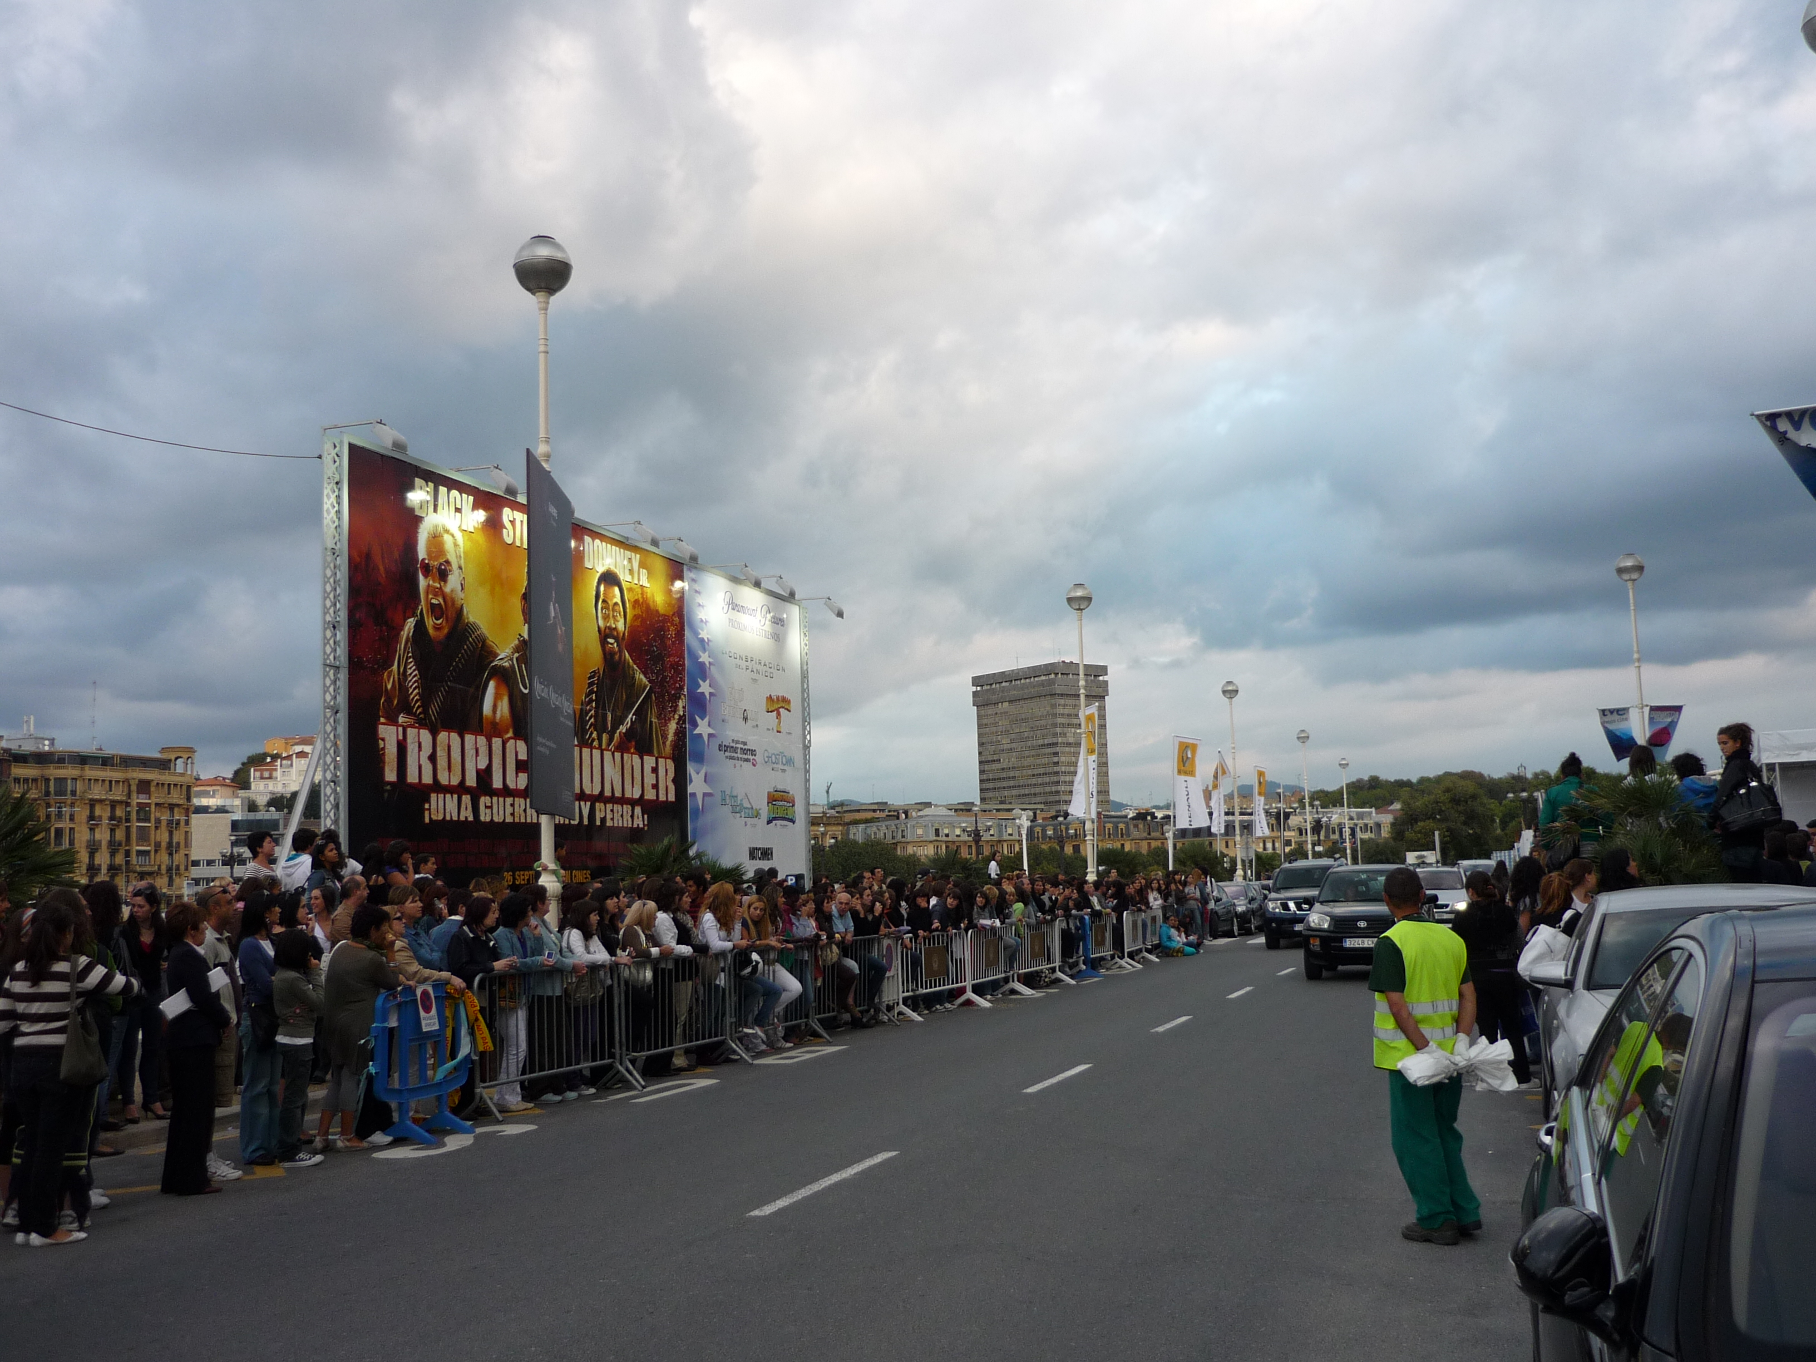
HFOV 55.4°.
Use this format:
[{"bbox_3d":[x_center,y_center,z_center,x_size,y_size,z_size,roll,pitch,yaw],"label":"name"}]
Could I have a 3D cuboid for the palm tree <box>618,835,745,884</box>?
[{"bbox_3d":[-3.642,3.753,28.058,1.850,2.464,1.750,-4,-7,19],"label":"palm tree"}]

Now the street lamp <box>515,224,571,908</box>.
[{"bbox_3d":[-4.072,-0.637,19.568,0.660,9.115,0.660,-4,-7,19],"label":"street lamp"}]

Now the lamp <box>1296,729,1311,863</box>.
[{"bbox_3d":[21.728,7.204,93.864,0.660,9.115,0.660,-4,-7,19],"label":"lamp"}]

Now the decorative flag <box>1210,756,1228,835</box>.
[{"bbox_3d":[11.810,4.314,65.800,0.750,3.150,0.450,-1,-7,-10],"label":"decorative flag"}]

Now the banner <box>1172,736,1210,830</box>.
[{"bbox_3d":[9.717,3.488,59.588,1.450,3.200,0.200,1,-8,-28],"label":"banner"}]

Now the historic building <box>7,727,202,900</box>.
[{"bbox_3d":[-115.250,21.867,242.659,16.000,26.500,27.000,-7,-9,37],"label":"historic building"}]

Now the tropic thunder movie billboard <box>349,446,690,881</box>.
[{"bbox_3d":[-6.199,0.556,29.782,0.100,7.020,10.820,-5,-7,19],"label":"tropic thunder movie billboard"}]

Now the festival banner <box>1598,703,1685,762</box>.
[{"bbox_3d":[18.277,1.290,43.136,1.996,1.379,0.100,-4,-7,19],"label":"festival banner"}]

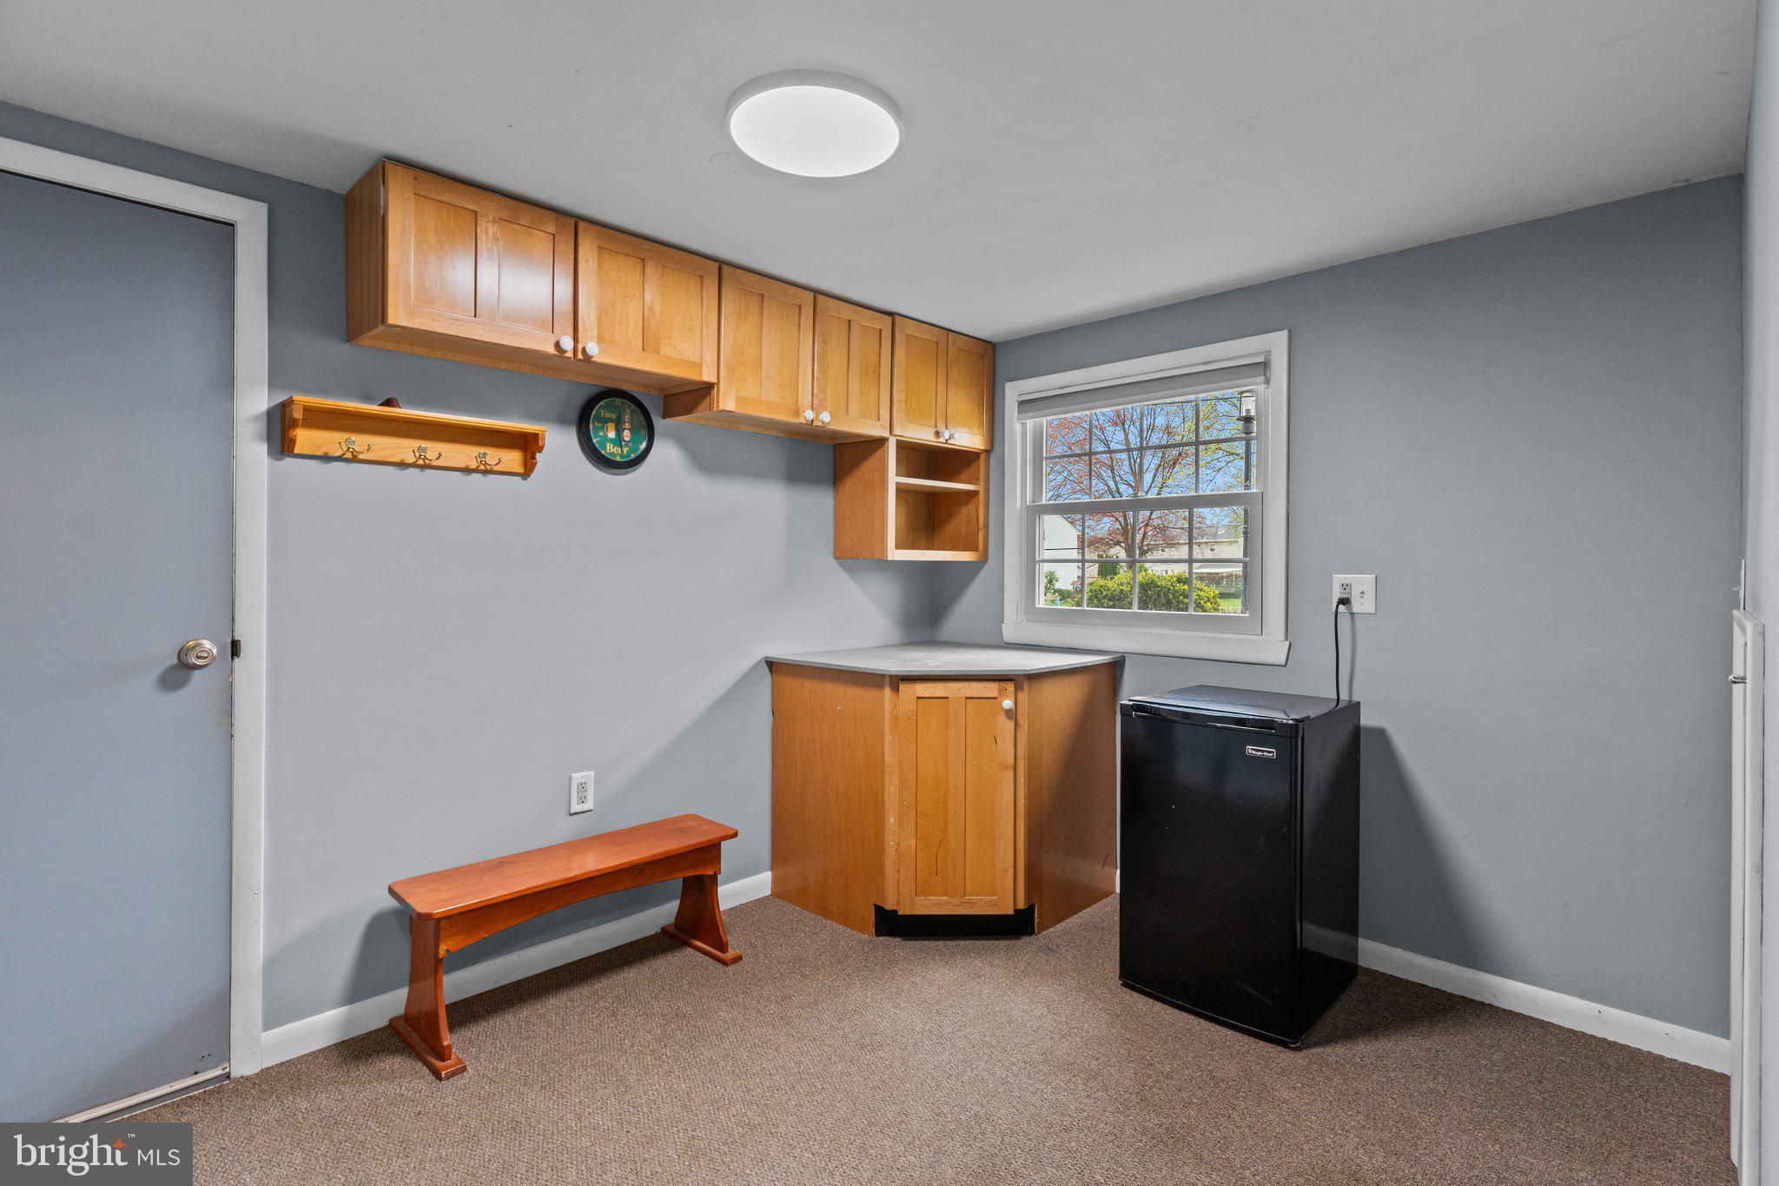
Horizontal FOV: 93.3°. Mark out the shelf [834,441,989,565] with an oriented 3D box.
[{"bbox_3d":[0.102,-0.362,3.478,0.304,0.459,0.601,2,2,44],"label":"shelf"}]

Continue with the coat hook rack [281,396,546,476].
[{"bbox_3d":[-1.234,-0.400,2.233,0.119,0.128,0.602,2,2,44],"label":"coat hook rack"}]

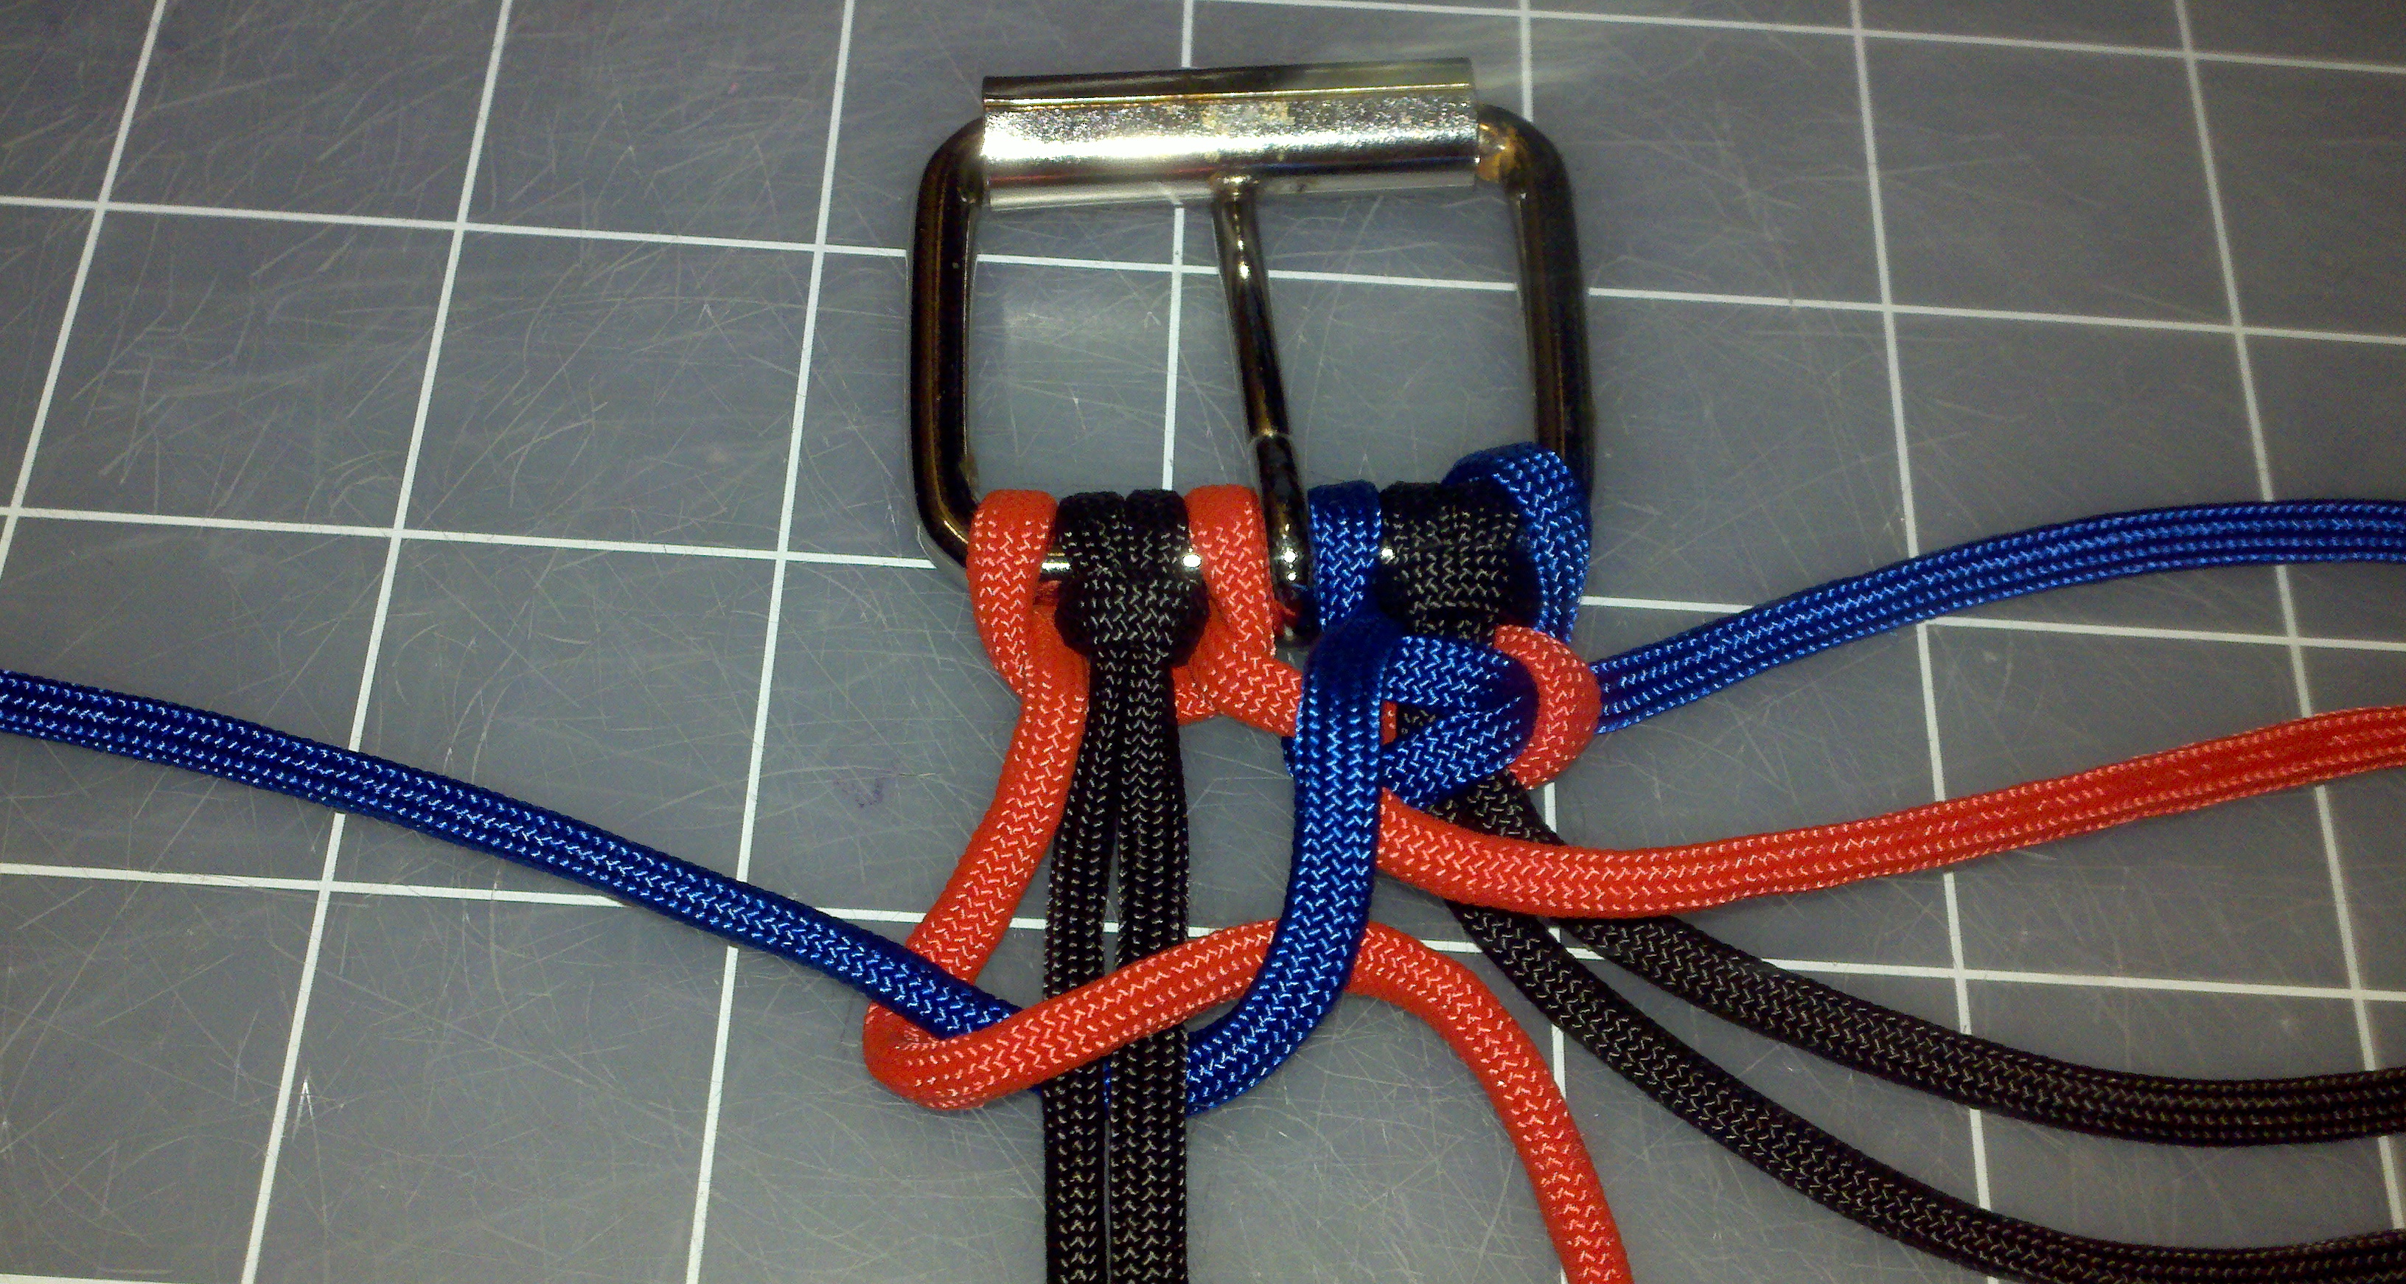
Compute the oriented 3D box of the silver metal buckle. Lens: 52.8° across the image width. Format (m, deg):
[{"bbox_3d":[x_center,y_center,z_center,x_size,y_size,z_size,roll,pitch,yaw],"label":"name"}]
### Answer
[{"bbox_3d":[0.003,-0.020,0.164,0.045,0.011,0.042,-1,65,-3],"label":"silver metal buckle"}]

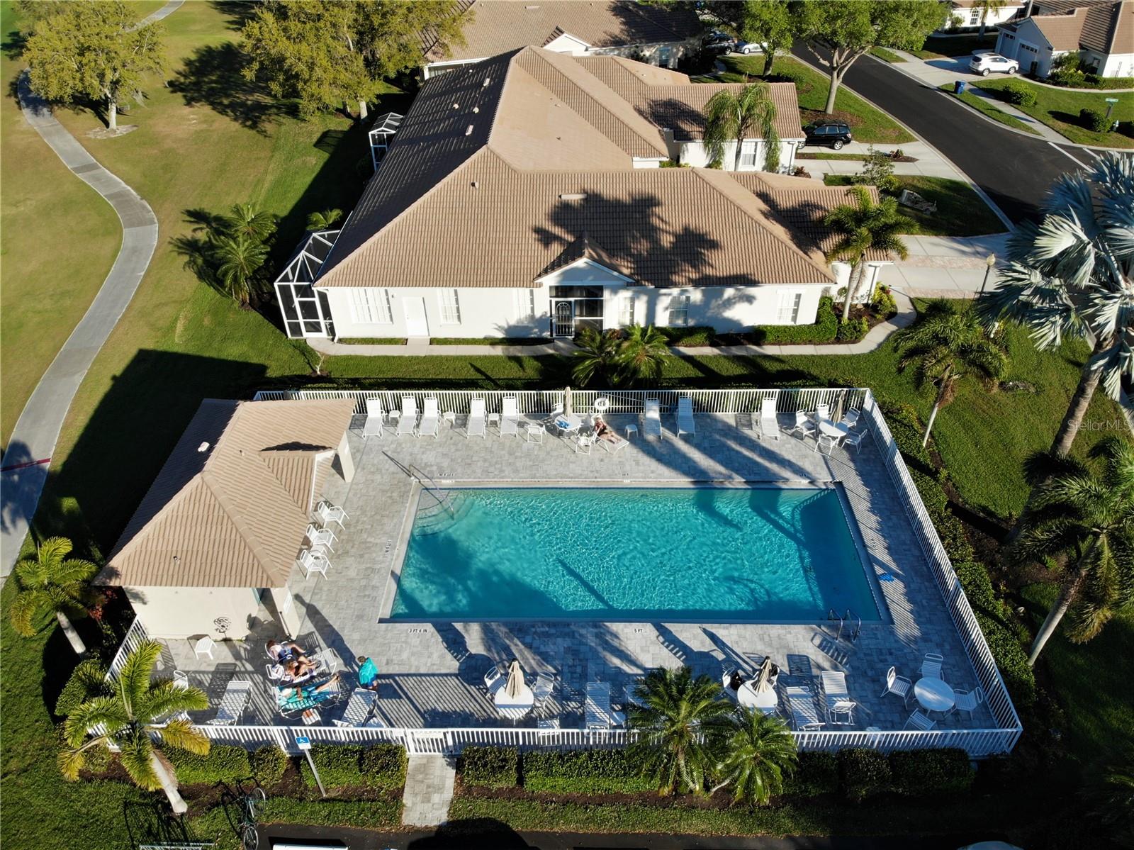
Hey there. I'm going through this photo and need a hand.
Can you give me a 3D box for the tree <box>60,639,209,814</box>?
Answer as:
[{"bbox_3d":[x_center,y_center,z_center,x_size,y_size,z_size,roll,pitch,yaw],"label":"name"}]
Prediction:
[{"bbox_3d":[-10.109,8.039,18.953,3.500,4.800,3.400,0,39,1],"label":"tree"}]

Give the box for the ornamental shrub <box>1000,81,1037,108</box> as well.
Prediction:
[{"bbox_3d":[37.045,-26.938,64.317,2.000,1.600,2.500,-5,39,-5],"label":"ornamental shrub"}]

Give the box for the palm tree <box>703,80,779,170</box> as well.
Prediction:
[{"bbox_3d":[10.420,-17.376,48.052,4.600,6.500,4.600,0,39,2],"label":"palm tree"}]

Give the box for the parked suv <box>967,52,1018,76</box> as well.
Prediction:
[{"bbox_3d":[38.796,-32.673,71.019,4.500,1.670,1.850,-6,39,-6],"label":"parked suv"}]

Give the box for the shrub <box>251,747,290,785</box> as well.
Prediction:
[{"bbox_3d":[-7.727,8.952,20.588,0.820,0.850,0.780,0,39,1],"label":"shrub"}]

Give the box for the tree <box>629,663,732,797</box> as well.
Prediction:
[{"bbox_3d":[2.720,7.951,19.350,2.500,3.900,2.500,0,39,2],"label":"tree"}]

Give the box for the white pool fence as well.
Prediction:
[{"bbox_3d":[-0.397,3.748,26.404,24.804,1.230,14.823,0,39,1],"label":"white pool fence"}]

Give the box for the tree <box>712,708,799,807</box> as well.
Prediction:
[{"bbox_3d":[4.561,8.443,19.413,2.100,2.500,2.100,0,39,1],"label":"tree"}]

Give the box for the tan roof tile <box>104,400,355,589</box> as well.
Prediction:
[{"bbox_3d":[-10.668,1.072,25.187,5.550,2.200,8.800,0,39,2],"label":"tan roof tile"}]

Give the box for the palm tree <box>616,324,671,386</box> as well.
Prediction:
[{"bbox_3d":[3.167,-2.915,33.684,2.400,3.000,2.400,0,39,1],"label":"palm tree"}]

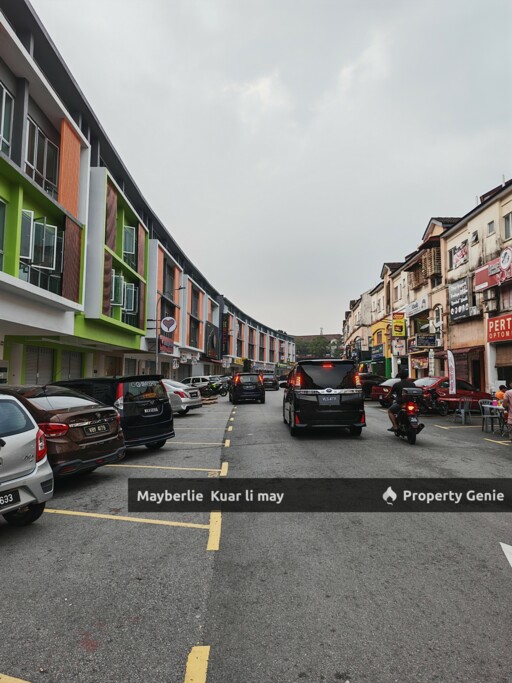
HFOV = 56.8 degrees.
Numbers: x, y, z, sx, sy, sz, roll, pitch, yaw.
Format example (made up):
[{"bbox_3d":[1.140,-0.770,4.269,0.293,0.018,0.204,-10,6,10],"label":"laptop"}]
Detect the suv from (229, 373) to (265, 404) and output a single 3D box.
[{"bbox_3d":[-0.560,2.801,27.800,1.810,1.670,4.500,1,-5,-5],"label":"suv"}]

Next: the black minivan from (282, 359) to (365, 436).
[{"bbox_3d":[1.760,1.587,13.850,1.840,1.890,4.900,0,-5,0],"label":"black minivan"}]

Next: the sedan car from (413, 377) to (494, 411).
[{"bbox_3d":[8.030,2.246,19.400,4.400,1.480,1.730,2,-5,-25],"label":"sedan car"}]

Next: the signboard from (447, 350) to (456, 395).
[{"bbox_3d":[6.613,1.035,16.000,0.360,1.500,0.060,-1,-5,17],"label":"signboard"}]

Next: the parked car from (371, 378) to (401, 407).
[{"bbox_3d":[8.300,2.773,25.000,4.350,1.480,1.720,2,-5,-20],"label":"parked car"}]

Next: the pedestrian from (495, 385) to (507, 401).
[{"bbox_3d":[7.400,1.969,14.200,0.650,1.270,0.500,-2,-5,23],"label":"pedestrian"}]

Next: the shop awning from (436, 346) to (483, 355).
[{"bbox_3d":[10.500,0.495,24.600,0.850,0.380,4.500,1,-5,-6],"label":"shop awning"}]

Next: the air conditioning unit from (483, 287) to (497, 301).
[{"bbox_3d":[10.500,-2.135,21.300,0.300,0.570,0.770,1,-5,-6],"label":"air conditioning unit"}]

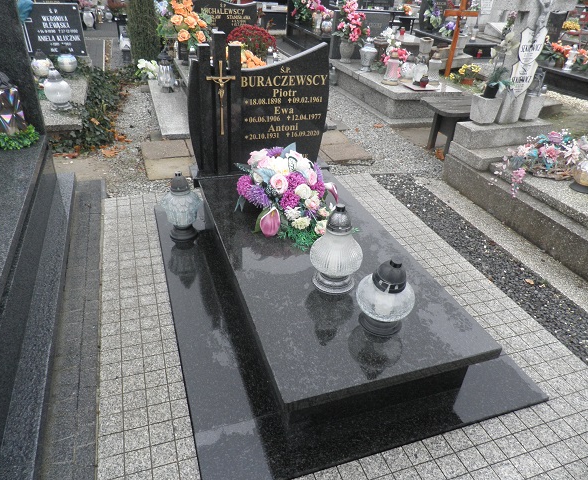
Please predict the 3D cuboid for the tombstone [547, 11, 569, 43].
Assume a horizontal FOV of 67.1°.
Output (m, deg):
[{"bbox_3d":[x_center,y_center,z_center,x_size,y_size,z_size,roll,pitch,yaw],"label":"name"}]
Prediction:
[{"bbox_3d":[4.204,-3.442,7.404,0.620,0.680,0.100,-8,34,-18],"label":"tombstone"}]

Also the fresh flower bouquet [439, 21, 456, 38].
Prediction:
[{"bbox_3d":[2.985,-4.080,8.600,0.330,0.290,0.280,-8,34,-18],"label":"fresh flower bouquet"}]

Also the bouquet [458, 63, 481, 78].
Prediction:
[{"bbox_3d":[2.134,-2.064,5.363,0.233,0.159,0.212,-8,34,-18],"label":"bouquet"}]

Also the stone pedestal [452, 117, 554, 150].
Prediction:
[{"bbox_3d":[1.713,-0.874,3.615,0.800,0.145,0.200,-8,34,-18],"label":"stone pedestal"}]

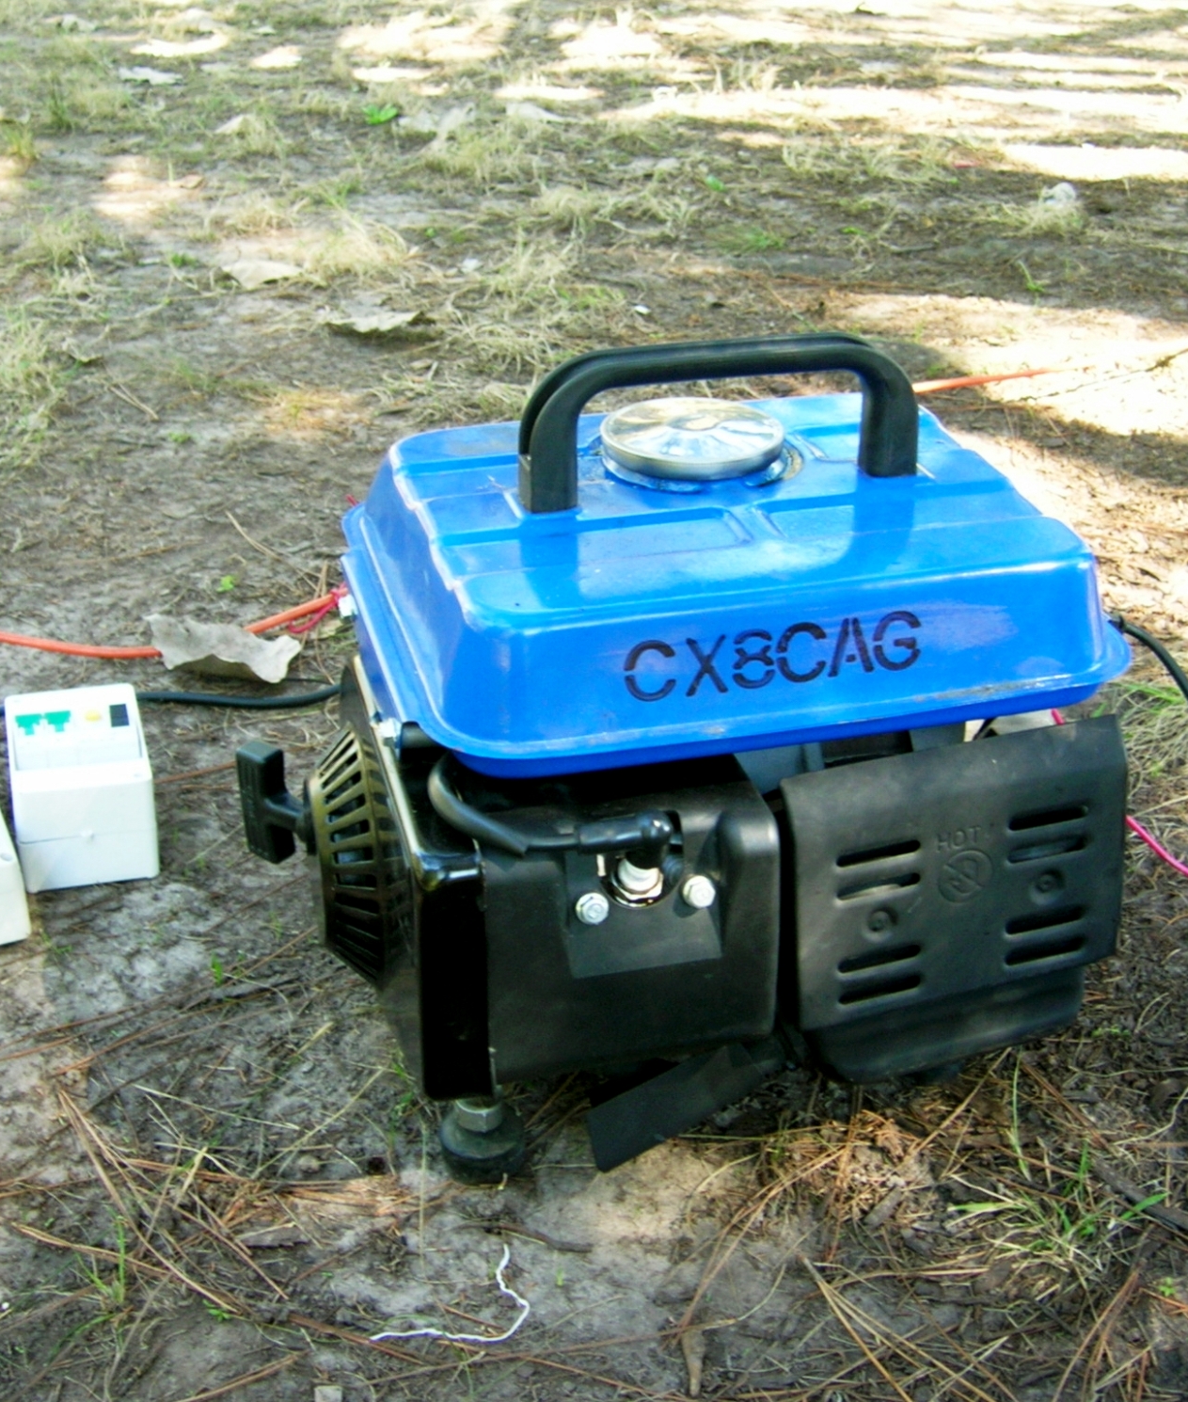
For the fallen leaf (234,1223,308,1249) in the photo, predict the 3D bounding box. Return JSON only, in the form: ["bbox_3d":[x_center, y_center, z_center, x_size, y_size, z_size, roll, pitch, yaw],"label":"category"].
[{"bbox_3d":[-0.149,0.248,0.925,0.033,0.006,0.013,-2,29,-4],"label":"fallen leaf"}]

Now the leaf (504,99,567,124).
[{"bbox_3d":[-0.085,-0.843,2.862,0.085,0.020,0.070,-1,29,-1],"label":"leaf"}]

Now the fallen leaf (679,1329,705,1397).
[{"bbox_3d":[0.043,0.285,0.862,0.011,0.006,0.035,1,29,1],"label":"fallen leaf"}]

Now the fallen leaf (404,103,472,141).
[{"bbox_3d":[-0.222,-0.820,2.815,0.098,0.040,0.080,-1,29,-3],"label":"fallen leaf"}]

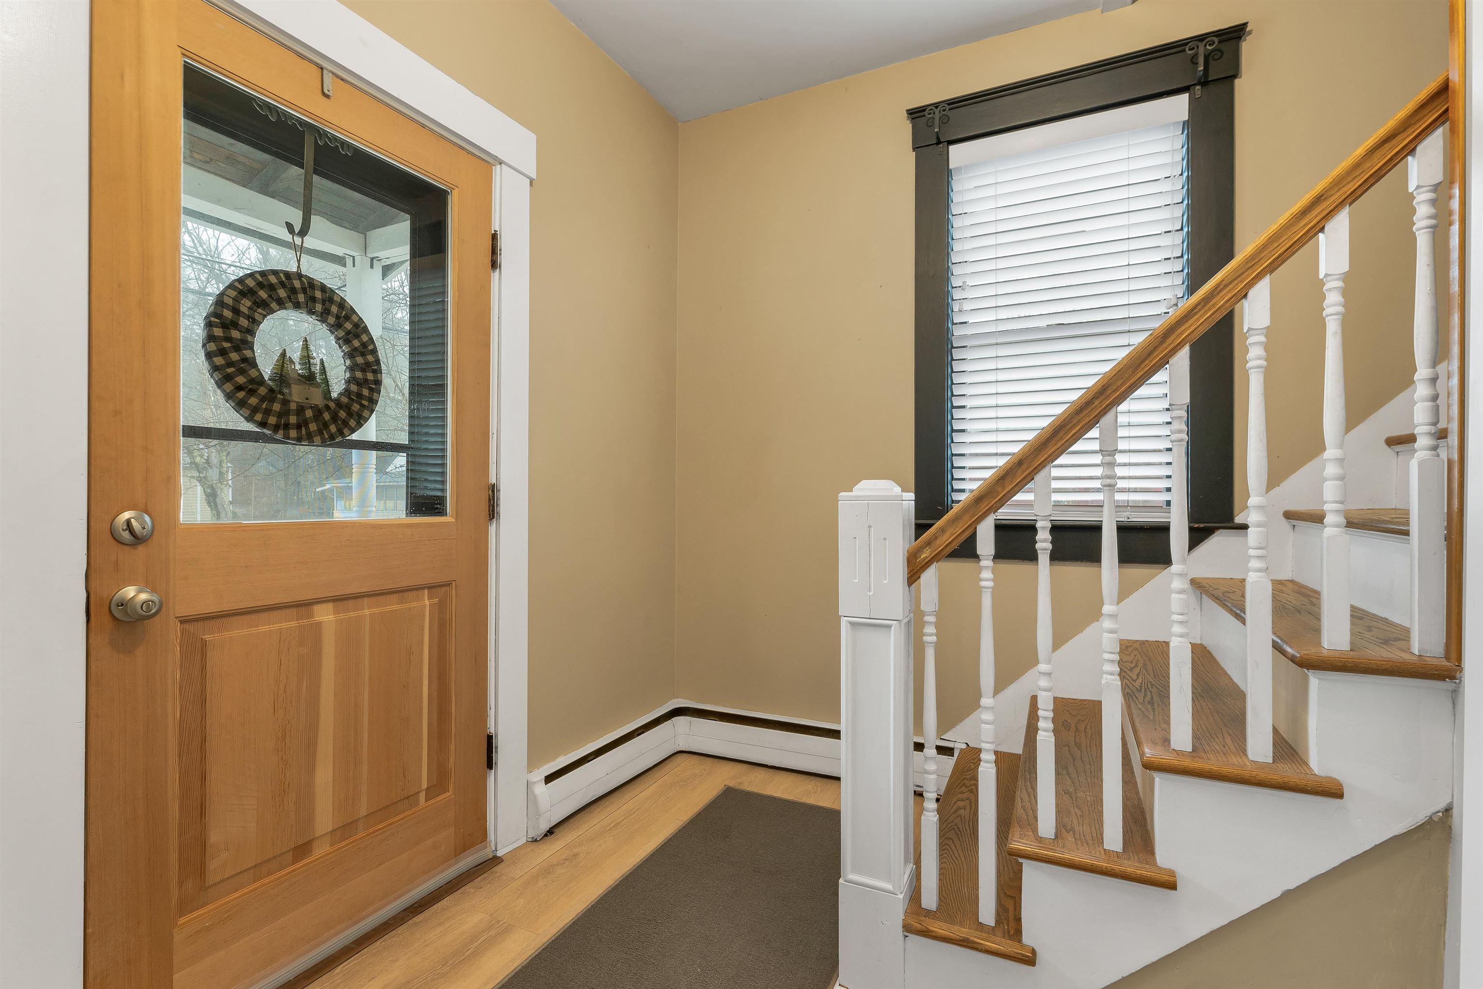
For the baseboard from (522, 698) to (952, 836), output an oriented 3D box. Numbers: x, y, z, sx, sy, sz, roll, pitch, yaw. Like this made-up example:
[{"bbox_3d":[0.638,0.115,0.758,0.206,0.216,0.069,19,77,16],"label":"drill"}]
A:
[{"bbox_3d":[0.062,0.998,2.239,1.229,0.212,0.908,0,0,26],"label":"baseboard"}]

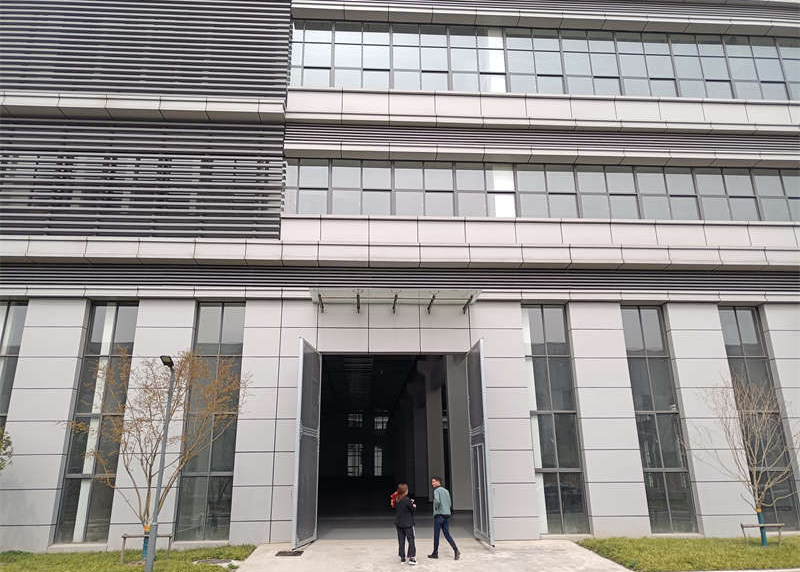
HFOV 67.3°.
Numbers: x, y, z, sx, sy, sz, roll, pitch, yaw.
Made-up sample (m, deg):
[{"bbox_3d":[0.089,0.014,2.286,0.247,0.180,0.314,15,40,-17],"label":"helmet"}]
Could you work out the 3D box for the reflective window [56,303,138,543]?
[{"bbox_3d":[-8.862,3.840,17.797,1.490,6.960,0.180,1,-18,-4],"label":"reflective window"}]

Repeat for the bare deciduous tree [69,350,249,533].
[{"bbox_3d":[-5.888,3.973,14.541,4.261,4.850,3.600,1,-18,-4],"label":"bare deciduous tree"}]

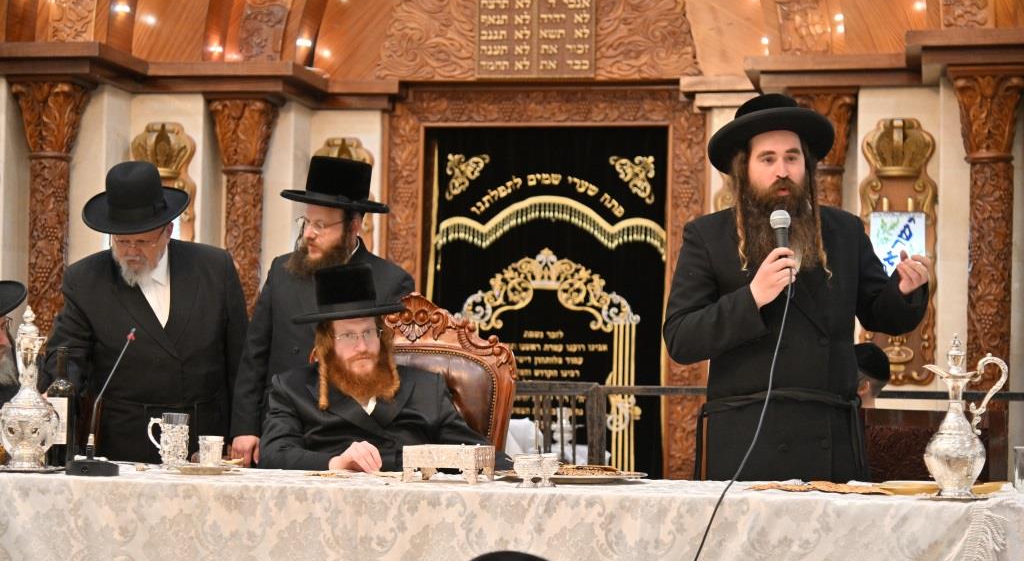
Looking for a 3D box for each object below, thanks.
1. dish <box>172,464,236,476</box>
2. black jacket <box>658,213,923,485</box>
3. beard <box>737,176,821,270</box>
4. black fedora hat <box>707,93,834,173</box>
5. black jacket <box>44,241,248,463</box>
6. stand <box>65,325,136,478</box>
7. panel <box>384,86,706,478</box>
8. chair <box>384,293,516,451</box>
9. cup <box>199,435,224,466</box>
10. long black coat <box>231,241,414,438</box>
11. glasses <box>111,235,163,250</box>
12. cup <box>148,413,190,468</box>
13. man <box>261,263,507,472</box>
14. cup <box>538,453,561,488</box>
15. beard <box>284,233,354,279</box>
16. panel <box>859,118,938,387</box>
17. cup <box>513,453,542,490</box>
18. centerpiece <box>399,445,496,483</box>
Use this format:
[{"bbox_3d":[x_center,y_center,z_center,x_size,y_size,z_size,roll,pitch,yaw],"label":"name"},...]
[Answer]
[{"bbox_3d":[-0.815,0.502,5.280,0.160,0.021,0.160,1,-2,0],"label":"dish"},{"bbox_3d":[0.754,0.333,5.352,0.670,1.060,0.430,1,-2,-12],"label":"black jacket"},{"bbox_3d":[0.737,-0.154,5.462,0.208,0.255,0.130,1,-1,-5],"label":"beard"},{"bbox_3d":[0.696,-0.398,5.360,0.340,0.135,0.365,-5,-22,-16],"label":"black fedora hat"},{"bbox_3d":[-1.122,0.355,6.092,0.620,0.950,0.420,1,-1,-13],"label":"black jacket"},{"bbox_3d":[-1.130,0.328,5.484,0.187,0.391,0.145,1,-1,-15],"label":"stand"},{"bbox_3d":[0.135,0.192,8.781,1.441,2.100,0.200,1,-1,8],"label":"panel"},{"bbox_3d":[-0.372,0.656,5.661,0.660,1.250,0.720,1,-2,12],"label":"chair"},{"bbox_3d":[-0.830,0.474,5.506,0.072,0.086,0.072,1,-1,0],"label":"cup"},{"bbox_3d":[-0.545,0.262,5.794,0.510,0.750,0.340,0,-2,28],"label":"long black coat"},{"bbox_3d":[-1.048,-0.136,5.690,0.138,0.042,0.130,-5,28,20],"label":"glasses"},{"bbox_3d":[-0.980,0.451,5.690,0.123,0.154,0.080,1,-1,-8],"label":"cup"},{"bbox_3d":[-0.380,0.619,5.770,0.680,1.336,0.750,1,-1,3],"label":"man"},{"bbox_3d":[0.090,0.477,5.000,0.065,0.083,0.065,1,-2,0],"label":"cup"},{"bbox_3d":[-0.594,-0.080,6.141,0.160,0.148,0.160,0,-1,43],"label":"beard"},{"bbox_3d":[1.592,-0.115,8.200,0.330,1.110,0.070,1,-2,10],"label":"panel"},{"bbox_3d":[0.040,0.487,5.118,0.077,0.087,0.077,1,-1,0],"label":"cup"},{"bbox_3d":[-0.156,0.464,5.027,0.193,0.093,0.150,0,-2,16],"label":"centerpiece"}]

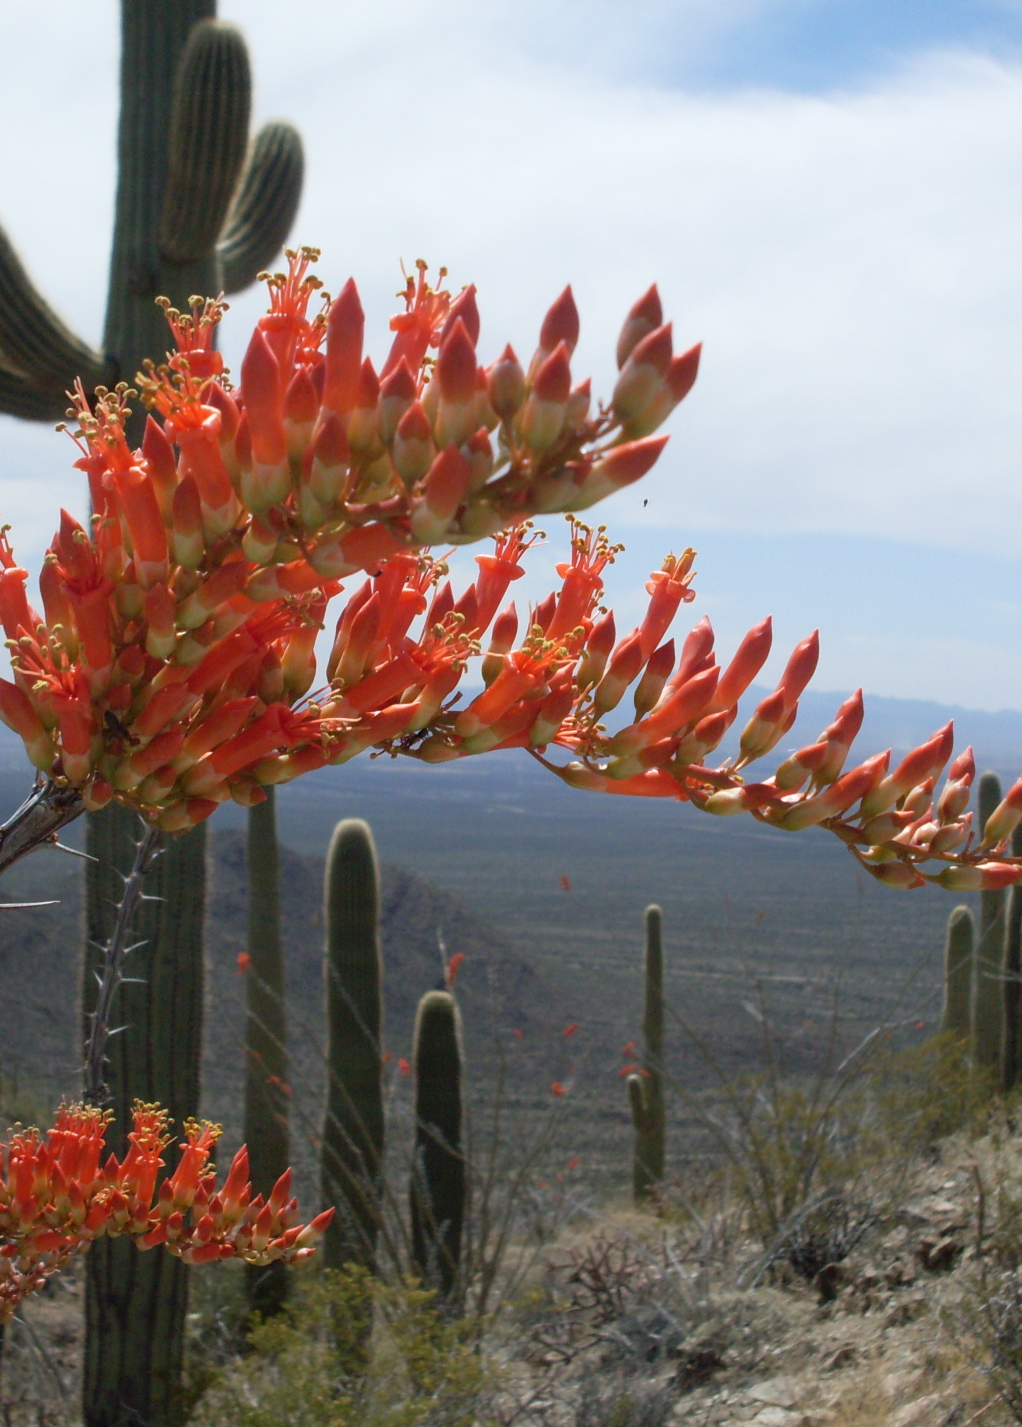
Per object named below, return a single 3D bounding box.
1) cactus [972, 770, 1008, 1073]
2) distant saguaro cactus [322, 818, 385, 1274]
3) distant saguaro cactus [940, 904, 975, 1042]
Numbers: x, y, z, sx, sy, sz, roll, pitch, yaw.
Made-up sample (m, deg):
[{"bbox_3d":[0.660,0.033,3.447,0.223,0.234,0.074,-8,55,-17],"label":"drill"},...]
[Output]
[{"bbox_3d":[5.042,2.231,22.000,0.340,3.257,0.340,1,1,0],"label":"cactus"},{"bbox_3d":[-0.951,2.049,12.600,0.370,2.834,0.370,1,1,0],"label":"distant saguaro cactus"},{"bbox_3d":[4.820,2.834,22.500,0.340,1.521,0.320,1,1,0],"label":"distant saguaro cactus"}]

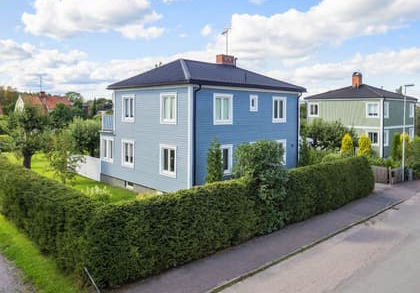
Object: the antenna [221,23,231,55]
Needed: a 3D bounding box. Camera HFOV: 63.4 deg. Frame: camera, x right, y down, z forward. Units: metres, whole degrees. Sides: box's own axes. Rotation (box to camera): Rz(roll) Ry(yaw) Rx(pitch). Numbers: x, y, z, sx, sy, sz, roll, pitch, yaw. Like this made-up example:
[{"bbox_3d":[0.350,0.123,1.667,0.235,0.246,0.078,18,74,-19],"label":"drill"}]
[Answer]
[{"bbox_3d":[1.130,-7.296,23.271,0.650,2.111,0.900,-2,7,-23],"label":"antenna"}]

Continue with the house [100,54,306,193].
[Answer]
[{"bbox_3d":[-0.595,-1.839,23.068,10.490,8.619,9.752,-5,8,-44],"label":"house"}]

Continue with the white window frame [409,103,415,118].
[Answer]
[{"bbox_3d":[22.359,-3.960,37.581,1.400,1.550,0.120,-5,8,-43],"label":"white window frame"}]

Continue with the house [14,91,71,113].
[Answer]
[{"bbox_3d":[-36.766,-7.616,75.063,10.000,8.600,7.800,-5,8,-44],"label":"house"}]

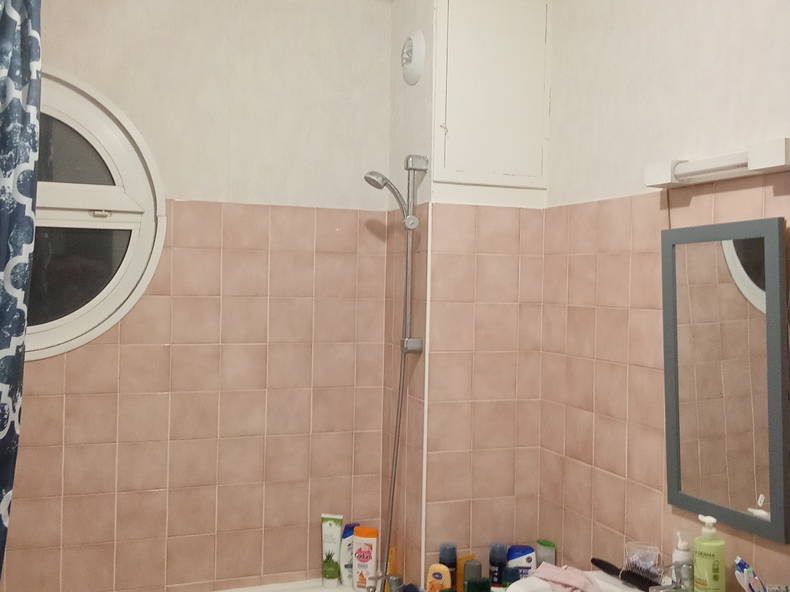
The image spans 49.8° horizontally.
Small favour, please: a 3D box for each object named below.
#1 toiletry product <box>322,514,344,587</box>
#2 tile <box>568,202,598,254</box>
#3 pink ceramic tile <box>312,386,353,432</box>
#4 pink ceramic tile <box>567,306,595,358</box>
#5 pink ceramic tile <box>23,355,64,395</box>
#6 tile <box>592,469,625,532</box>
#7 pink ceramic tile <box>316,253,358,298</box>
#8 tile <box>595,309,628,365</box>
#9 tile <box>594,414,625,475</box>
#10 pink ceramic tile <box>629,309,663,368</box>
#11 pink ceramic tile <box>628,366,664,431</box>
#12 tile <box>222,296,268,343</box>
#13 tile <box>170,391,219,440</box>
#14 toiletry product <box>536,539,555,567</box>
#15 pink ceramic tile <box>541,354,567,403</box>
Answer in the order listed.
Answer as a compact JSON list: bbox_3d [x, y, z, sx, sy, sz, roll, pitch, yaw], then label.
[{"bbox_3d":[-0.204,0.832,2.788,0.071,0.234,0.046,1,1,0],"label":"toiletry product"},{"bbox_3d":[0.555,-0.194,2.487,0.010,0.145,0.149,1,1,-21],"label":"tile"},{"bbox_3d":[-0.206,0.382,2.823,0.148,0.148,0.010,1,1,-21],"label":"pink ceramic tile"},{"bbox_3d":[0.545,0.106,2.469,0.010,0.148,0.148,1,1,-21],"label":"pink ceramic tile"},{"bbox_3d":[-1.054,0.227,2.527,0.146,0.136,0.010,1,1,-21],"label":"pink ceramic tile"},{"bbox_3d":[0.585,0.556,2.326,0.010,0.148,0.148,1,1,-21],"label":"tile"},{"bbox_3d":[-0.196,-0.067,2.810,0.148,0.148,0.010,1,1,-21],"label":"pink ceramic tile"},{"bbox_3d":[0.604,0.109,2.349,0.010,0.149,0.149,1,1,-21],"label":"tile"},{"bbox_3d":[0.597,0.412,2.350,0.009,0.149,0.149,1,1,-21],"label":"tile"},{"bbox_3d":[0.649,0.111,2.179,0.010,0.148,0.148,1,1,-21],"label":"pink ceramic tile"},{"bbox_3d":[0.660,0.265,2.231,0.010,0.150,0.150,1,1,-21],"label":"pink ceramic tile"},{"bbox_3d":[-0.479,0.078,2.711,0.148,0.147,0.010,1,1,-21],"label":"tile"},{"bbox_3d":[-0.627,0.373,2.661,0.150,0.149,0.010,1,1,-21],"label":"tile"},{"bbox_3d":[0.448,0.835,2.541,0.065,0.200,0.040,2,1,38],"label":"toiletry product"},{"bbox_3d":[0.485,0.249,2.585,0.010,0.148,0.141,1,1,-21],"label":"pink ceramic tile"}]

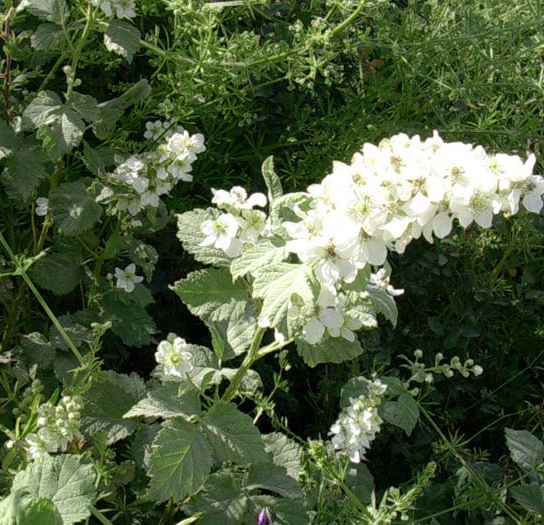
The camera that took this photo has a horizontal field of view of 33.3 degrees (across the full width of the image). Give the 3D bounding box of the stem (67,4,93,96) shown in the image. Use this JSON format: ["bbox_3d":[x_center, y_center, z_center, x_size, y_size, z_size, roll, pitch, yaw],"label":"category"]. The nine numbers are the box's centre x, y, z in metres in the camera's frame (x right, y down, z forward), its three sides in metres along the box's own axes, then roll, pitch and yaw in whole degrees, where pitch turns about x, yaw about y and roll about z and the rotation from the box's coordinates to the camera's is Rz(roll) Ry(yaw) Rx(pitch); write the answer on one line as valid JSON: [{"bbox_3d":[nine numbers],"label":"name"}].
[{"bbox_3d":[-0.216,-0.239,1.020,0.014,0.110,0.014,14,12,3],"label":"stem"}]

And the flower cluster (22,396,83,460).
[{"bbox_3d":[-0.188,0.142,0.780,0.045,0.058,0.042,30,15,9],"label":"flower cluster"}]

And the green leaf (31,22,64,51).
[{"bbox_3d":[-0.276,-0.278,1.120,0.042,0.023,0.030,0,28,0],"label":"green leaf"}]

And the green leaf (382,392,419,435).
[{"bbox_3d":[0.116,0.136,0.820,0.036,0.013,0.044,8,63,-2],"label":"green leaf"}]

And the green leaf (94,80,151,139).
[{"bbox_3d":[-0.177,-0.182,1.080,0.067,0.054,0.045,0,28,0],"label":"green leaf"}]

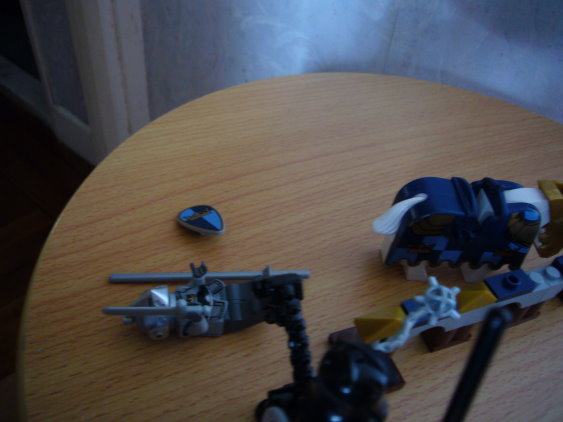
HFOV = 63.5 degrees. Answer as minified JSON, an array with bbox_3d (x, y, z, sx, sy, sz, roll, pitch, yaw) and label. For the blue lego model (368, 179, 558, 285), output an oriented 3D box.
[{"bbox_3d":[0.072,0.007,0.168,0.079,0.042,0.019,2,45,-7],"label":"blue lego model"}]

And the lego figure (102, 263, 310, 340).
[{"bbox_3d":[-0.025,0.027,0.151,0.066,0.015,0.027,1,45,-8],"label":"lego figure"}]

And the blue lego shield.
[{"bbox_3d":[-0.029,0.005,0.180,0.018,0.006,0.015,32,49,16],"label":"blue lego shield"}]

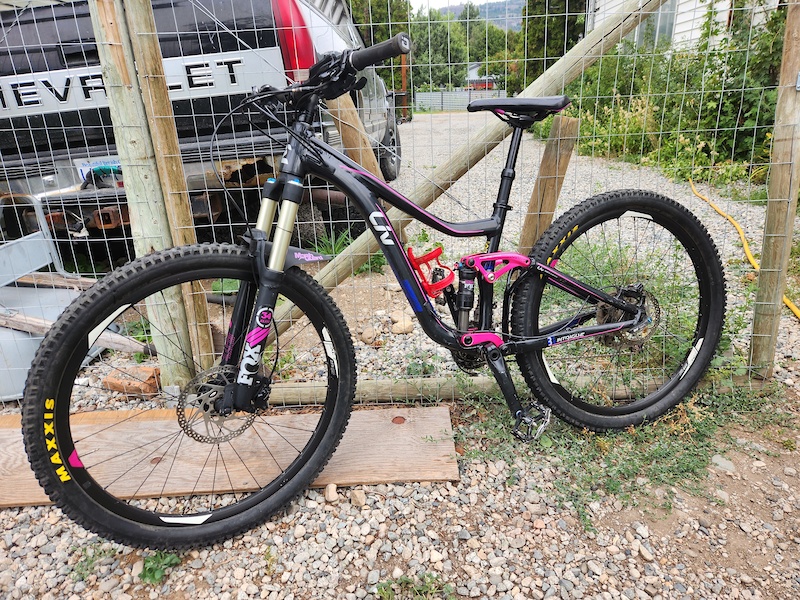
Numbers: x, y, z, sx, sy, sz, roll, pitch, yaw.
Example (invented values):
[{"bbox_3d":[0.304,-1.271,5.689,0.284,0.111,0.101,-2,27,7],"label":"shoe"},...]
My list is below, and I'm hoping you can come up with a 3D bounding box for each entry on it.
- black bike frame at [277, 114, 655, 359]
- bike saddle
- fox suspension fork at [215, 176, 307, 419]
[{"bbox_3d":[0.191,-0.154,1.334,0.920,0.630,0.165,-10,11,-17],"label":"black bike frame"},{"bbox_3d":[0.295,-0.471,1.319,0.275,0.062,0.145,-10,11,-17],"label":"bike saddle"},{"bbox_3d":[-0.331,-0.024,1.180,0.098,0.530,0.180,13,5,-34],"label":"fox suspension fork"}]

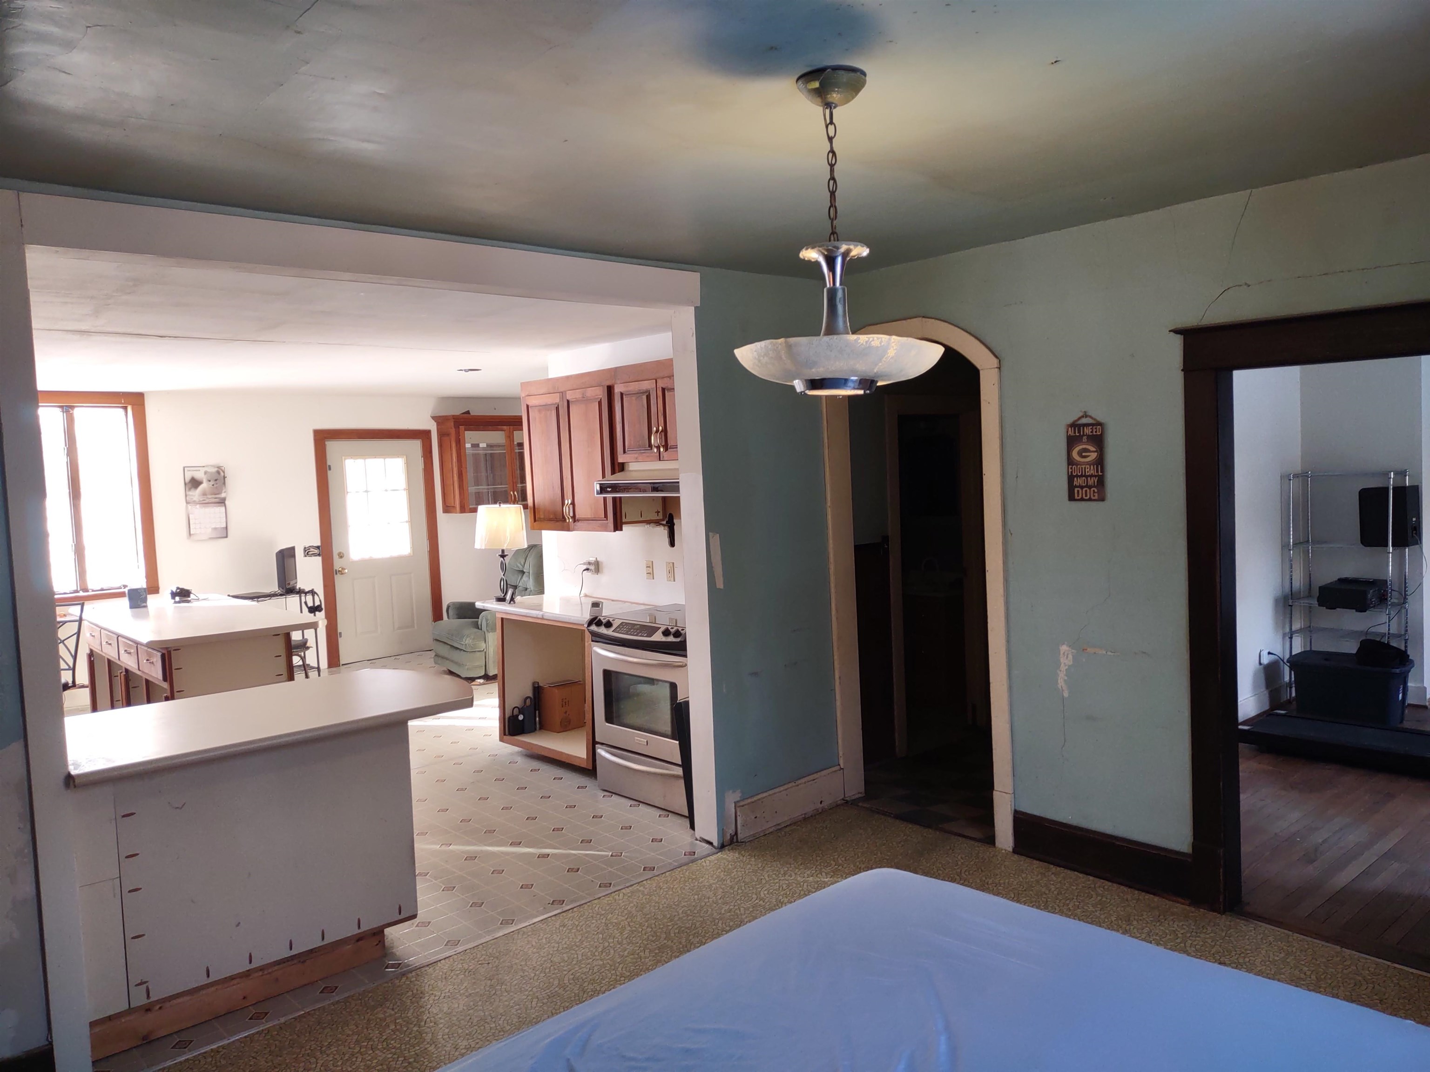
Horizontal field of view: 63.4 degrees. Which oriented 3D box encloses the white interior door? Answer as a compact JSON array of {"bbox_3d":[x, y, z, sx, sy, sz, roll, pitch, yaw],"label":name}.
[{"bbox_3d":[-3.075,0.121,10.646,0.935,2.003,0.050,-6,5,-44],"label":"white interior door"}]

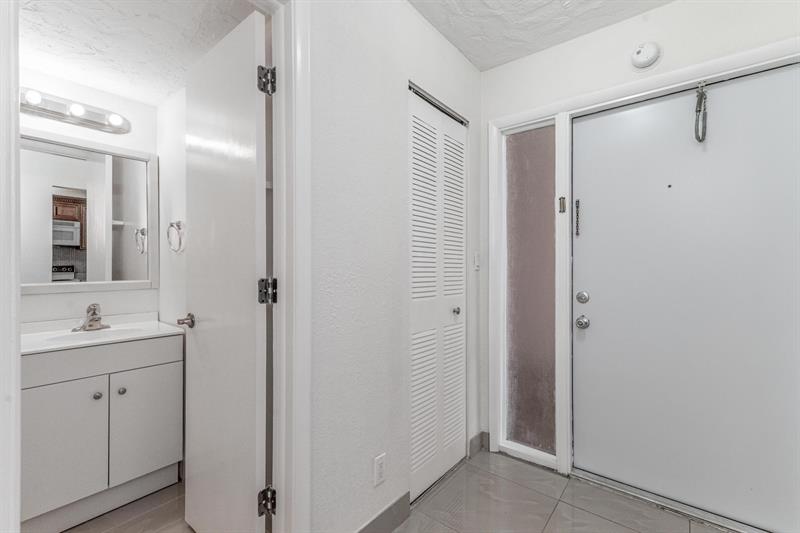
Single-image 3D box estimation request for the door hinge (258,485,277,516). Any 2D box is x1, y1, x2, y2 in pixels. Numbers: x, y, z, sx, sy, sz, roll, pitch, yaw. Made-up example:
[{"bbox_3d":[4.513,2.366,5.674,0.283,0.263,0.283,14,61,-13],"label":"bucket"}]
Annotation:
[{"bbox_3d":[-0.455,0.826,1.227,0.050,0.090,0.050,0,0,38],"label":"door hinge"}]

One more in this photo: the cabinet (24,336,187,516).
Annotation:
[{"bbox_3d":[-1.521,0.771,1.787,0.430,0.815,0.630,0,0,38],"label":"cabinet"}]

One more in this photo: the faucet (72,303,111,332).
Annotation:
[{"bbox_3d":[-1.594,0.267,1.851,0.130,0.140,0.160,0,0,38],"label":"faucet"}]

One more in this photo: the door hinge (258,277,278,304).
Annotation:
[{"bbox_3d":[-0.457,0.088,1.230,0.050,0.090,0.050,0,0,38],"label":"door hinge"}]

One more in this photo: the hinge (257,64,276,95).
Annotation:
[{"bbox_3d":[-0.458,-0.651,1.232,0.050,0.090,0.050,0,0,38],"label":"hinge"}]

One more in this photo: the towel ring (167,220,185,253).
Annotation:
[{"bbox_3d":[-1.219,-0.161,1.933,0.170,0.170,0.065,0,0,38],"label":"towel ring"}]

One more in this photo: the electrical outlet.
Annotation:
[{"bbox_3d":[-0.080,0.864,1.507,0.008,0.116,0.071,0,0,38],"label":"electrical outlet"}]

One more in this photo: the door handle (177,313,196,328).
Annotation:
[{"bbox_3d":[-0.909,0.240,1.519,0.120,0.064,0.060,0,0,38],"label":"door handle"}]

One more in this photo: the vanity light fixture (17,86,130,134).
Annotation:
[{"bbox_3d":[-1.672,-0.805,1.831,0.150,0.115,0.500,0,0,38],"label":"vanity light fixture"}]

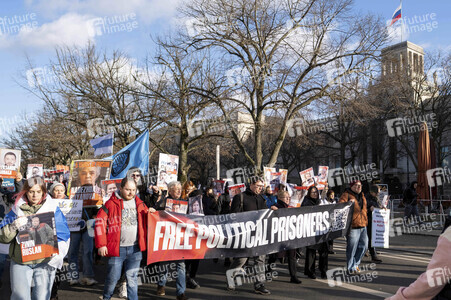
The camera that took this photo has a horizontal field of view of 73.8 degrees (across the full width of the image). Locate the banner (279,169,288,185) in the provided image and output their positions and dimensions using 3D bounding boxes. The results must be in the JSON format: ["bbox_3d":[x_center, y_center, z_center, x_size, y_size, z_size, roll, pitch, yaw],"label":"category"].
[{"bbox_3d":[1.332,0.609,6.900,0.280,0.400,0.020,-3,-4,-25],"label":"banner"}]

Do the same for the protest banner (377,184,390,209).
[{"bbox_3d":[3.356,0.991,6.400,0.320,0.500,0.020,1,-6,-5],"label":"protest banner"}]

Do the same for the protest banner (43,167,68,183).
[{"bbox_3d":[-3.349,0.491,5.900,0.420,0.310,0.020,2,-6,-15],"label":"protest banner"}]

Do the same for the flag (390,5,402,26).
[{"bbox_3d":[33.016,-25.969,58.000,2.300,4.200,0.600,1,-6,-10],"label":"flag"}]

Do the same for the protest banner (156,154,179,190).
[{"bbox_3d":[-0.880,0.349,4.600,0.340,0.540,0.020,8,-9,-24],"label":"protest banner"}]

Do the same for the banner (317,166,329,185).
[{"bbox_3d":[2.262,0.586,6.900,0.290,0.400,0.020,6,-8,-27],"label":"banner"}]

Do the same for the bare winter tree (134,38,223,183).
[{"bbox_3d":[-2.718,-1.510,17.750,5.300,10.100,5.200,0,-6,0],"label":"bare winter tree"}]

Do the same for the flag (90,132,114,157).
[{"bbox_3d":[-2.866,-0.117,7.000,0.600,0.530,0.120,2,-6,-15],"label":"flag"}]

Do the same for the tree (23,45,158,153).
[{"bbox_3d":[-9.272,-1.698,20.785,8.800,11.100,7.800,0,-6,0],"label":"tree"}]

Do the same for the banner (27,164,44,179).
[{"bbox_3d":[-3.795,0.459,6.000,0.300,0.410,0.020,2,-6,-15],"label":"banner"}]

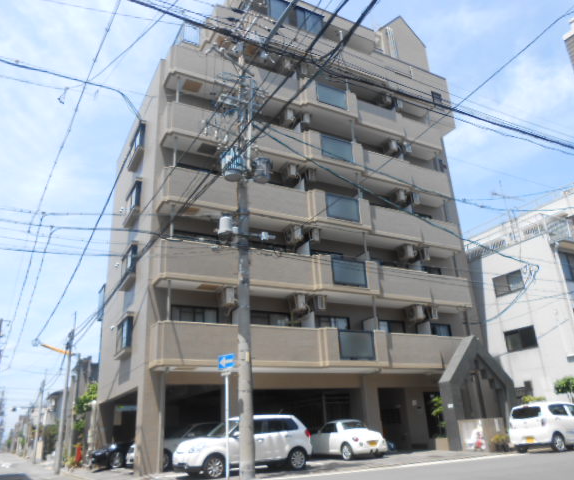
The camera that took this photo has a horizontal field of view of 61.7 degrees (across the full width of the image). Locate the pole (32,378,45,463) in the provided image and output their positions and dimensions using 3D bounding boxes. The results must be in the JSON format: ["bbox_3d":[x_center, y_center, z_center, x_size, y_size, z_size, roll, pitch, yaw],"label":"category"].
[{"bbox_3d":[-14.505,10.550,28.262,0.260,4.710,0.260,7,-23,-24],"label":"pole"}]

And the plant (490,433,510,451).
[{"bbox_3d":[7.281,6.928,16.447,0.520,0.600,0.500,7,-23,-24],"label":"plant"}]

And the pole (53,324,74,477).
[{"bbox_3d":[-9.341,6.574,20.379,0.280,6.120,0.280,8,-24,-26],"label":"pole"}]

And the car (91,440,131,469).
[{"bbox_3d":[-5.689,8.437,19.727,4.400,1.470,1.700,7,-23,-24],"label":"car"}]

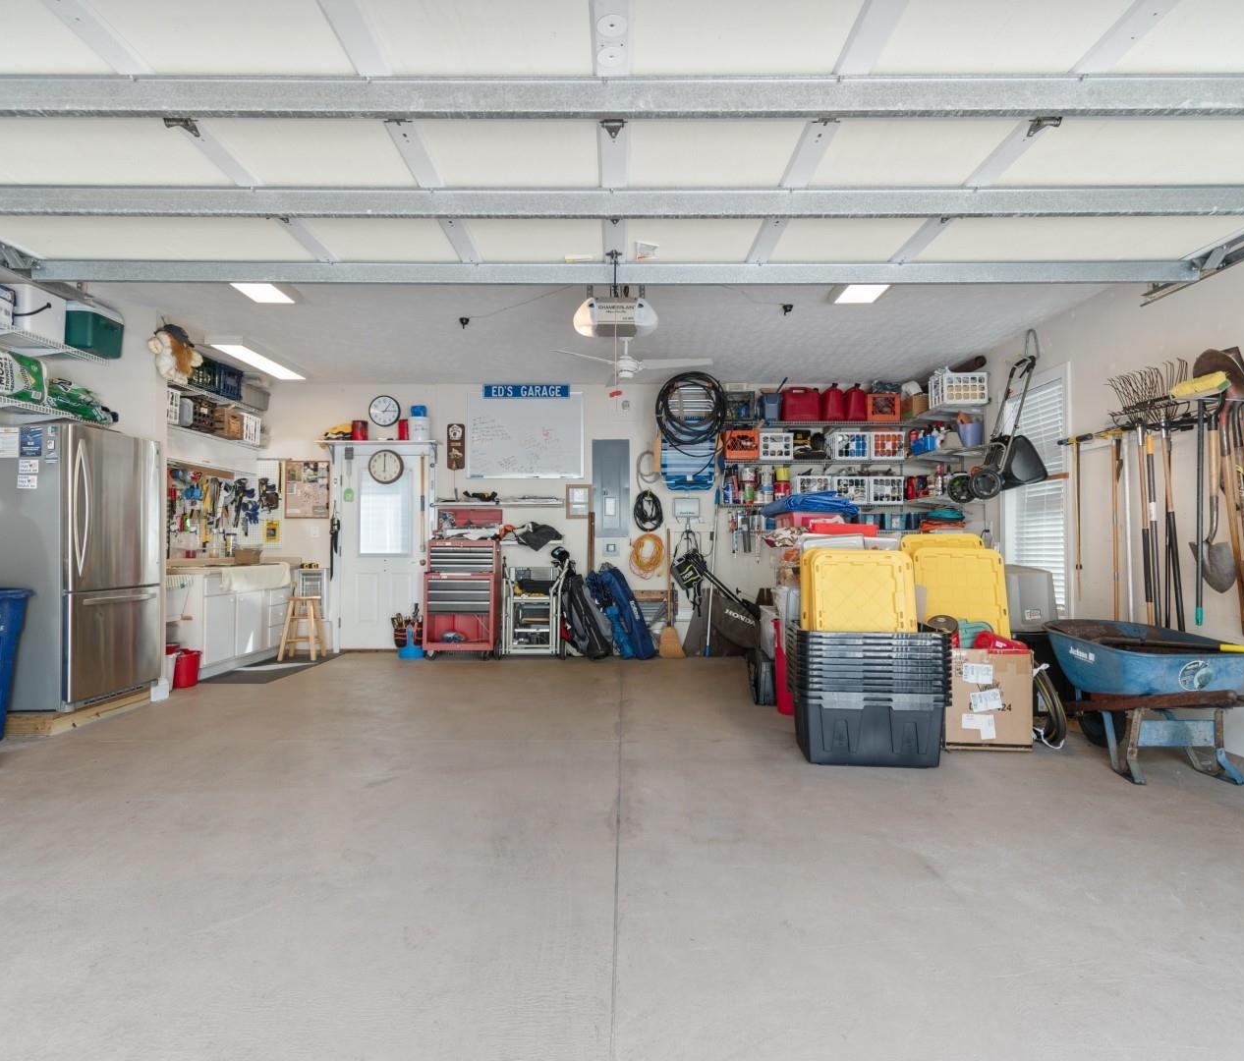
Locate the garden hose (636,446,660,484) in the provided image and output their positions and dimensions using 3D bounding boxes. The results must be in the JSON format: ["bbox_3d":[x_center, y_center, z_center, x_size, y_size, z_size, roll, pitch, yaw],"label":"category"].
[{"bbox_3d":[0.282,-0.660,6.904,0.280,0.360,0.060,0,-1,0],"label":"garden hose"}]

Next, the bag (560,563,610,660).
[{"bbox_3d":[-0.379,0.822,6.740,0.390,0.990,0.330,-21,-2,0],"label":"bag"}]

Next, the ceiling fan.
[{"bbox_3d":[0.025,-1.382,5.300,1.340,0.350,1.340,0,-1,0],"label":"ceiling fan"}]

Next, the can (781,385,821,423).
[{"bbox_3d":[1.770,-1.249,6.690,0.395,0.335,0.240,0,-1,0],"label":"can"}]

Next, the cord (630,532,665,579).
[{"bbox_3d":[0.267,0.267,6.930,0.360,0.480,0.090,0,-1,0],"label":"cord"}]

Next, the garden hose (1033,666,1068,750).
[{"bbox_3d":[2.426,1.030,3.950,0.200,0.500,0.440,0,-1,0],"label":"garden hose"}]

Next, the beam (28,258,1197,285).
[{"bbox_3d":[-0.024,-1.087,2.804,4.870,0.090,0.055,0,-1,0],"label":"beam"}]

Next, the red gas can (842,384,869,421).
[{"bbox_3d":[2.318,-1.270,6.733,0.220,0.370,0.350,0,-1,0],"label":"red gas can"}]

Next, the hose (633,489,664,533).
[{"bbox_3d":[0.276,-0.207,6.876,0.310,0.440,0.100,0,-1,0],"label":"hose"}]

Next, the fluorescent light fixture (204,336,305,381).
[{"bbox_3d":[-3.218,-1.509,5.911,0.285,0.070,1.220,0,-1,0],"label":"fluorescent light fixture"}]

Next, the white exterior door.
[{"bbox_3d":[-2.482,0.234,6.930,0.915,2.030,0.045,0,-1,0],"label":"white exterior door"}]

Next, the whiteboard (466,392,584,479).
[{"bbox_3d":[-1.006,-0.980,6.913,1.220,0.905,0.040,0,-1,0],"label":"whiteboard"}]

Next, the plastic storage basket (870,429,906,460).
[{"bbox_3d":[2.713,-0.858,6.760,0.340,0.270,0.350,0,-1,0],"label":"plastic storage basket"}]

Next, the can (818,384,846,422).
[{"bbox_3d":[2.153,-1.300,6.760,0.255,0.365,0.340,0,-1,0],"label":"can"}]

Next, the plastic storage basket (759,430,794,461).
[{"bbox_3d":[1.578,-0.856,6.760,0.340,0.270,0.350,0,-1,0],"label":"plastic storage basket"}]

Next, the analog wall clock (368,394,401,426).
[{"bbox_3d":[-2.481,-1.265,6.950,0.335,0.335,0.050,0,-1,0],"label":"analog wall clock"}]

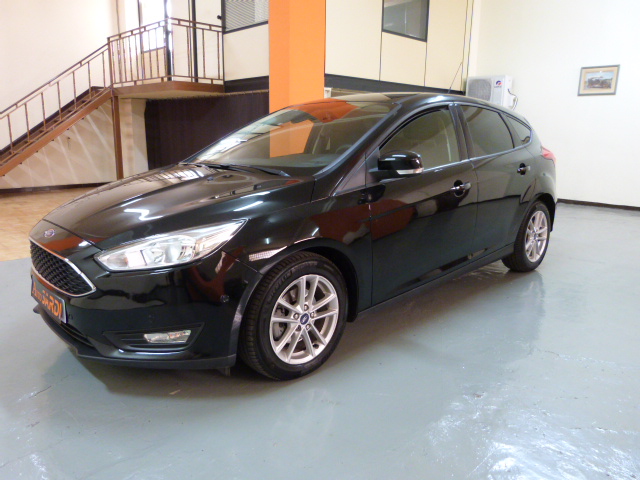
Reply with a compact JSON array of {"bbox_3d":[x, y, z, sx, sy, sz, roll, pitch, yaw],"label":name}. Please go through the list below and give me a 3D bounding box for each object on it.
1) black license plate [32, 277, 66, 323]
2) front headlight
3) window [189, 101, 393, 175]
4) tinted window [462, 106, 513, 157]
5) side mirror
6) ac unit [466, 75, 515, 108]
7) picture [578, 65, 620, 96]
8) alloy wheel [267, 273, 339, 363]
[{"bbox_3d":[-1.264,0.273,2.134,0.020,0.115,0.520,-11,18,-43],"label":"black license plate"},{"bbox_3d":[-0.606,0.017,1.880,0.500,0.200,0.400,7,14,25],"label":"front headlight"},{"bbox_3d":[-0.245,-0.657,2.916,1.380,0.150,0.930,14,44,45],"label":"window"},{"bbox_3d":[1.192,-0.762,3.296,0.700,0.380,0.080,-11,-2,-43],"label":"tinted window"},{"bbox_3d":[0.402,-0.386,2.329,0.155,0.135,0.215,-11,18,-43],"label":"side mirror"},{"bbox_3d":[3.179,-2.778,8.755,0.740,0.550,0.320,12,17,41],"label":"ac unit"},{"bbox_3d":[4.667,-2.661,7.741,0.570,0.462,0.030,12,17,41],"label":"picture"},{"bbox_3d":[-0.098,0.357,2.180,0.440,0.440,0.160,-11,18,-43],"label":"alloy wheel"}]

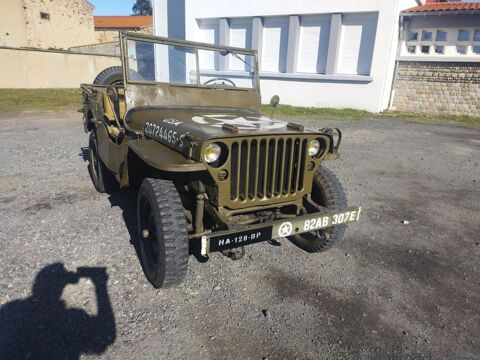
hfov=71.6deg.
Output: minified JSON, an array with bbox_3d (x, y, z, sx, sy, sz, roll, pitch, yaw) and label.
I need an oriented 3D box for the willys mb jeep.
[{"bbox_3d":[-0.519,-0.476,3.281,1.586,1.644,3.353,-5,18,-31],"label":"willys mb jeep"}]

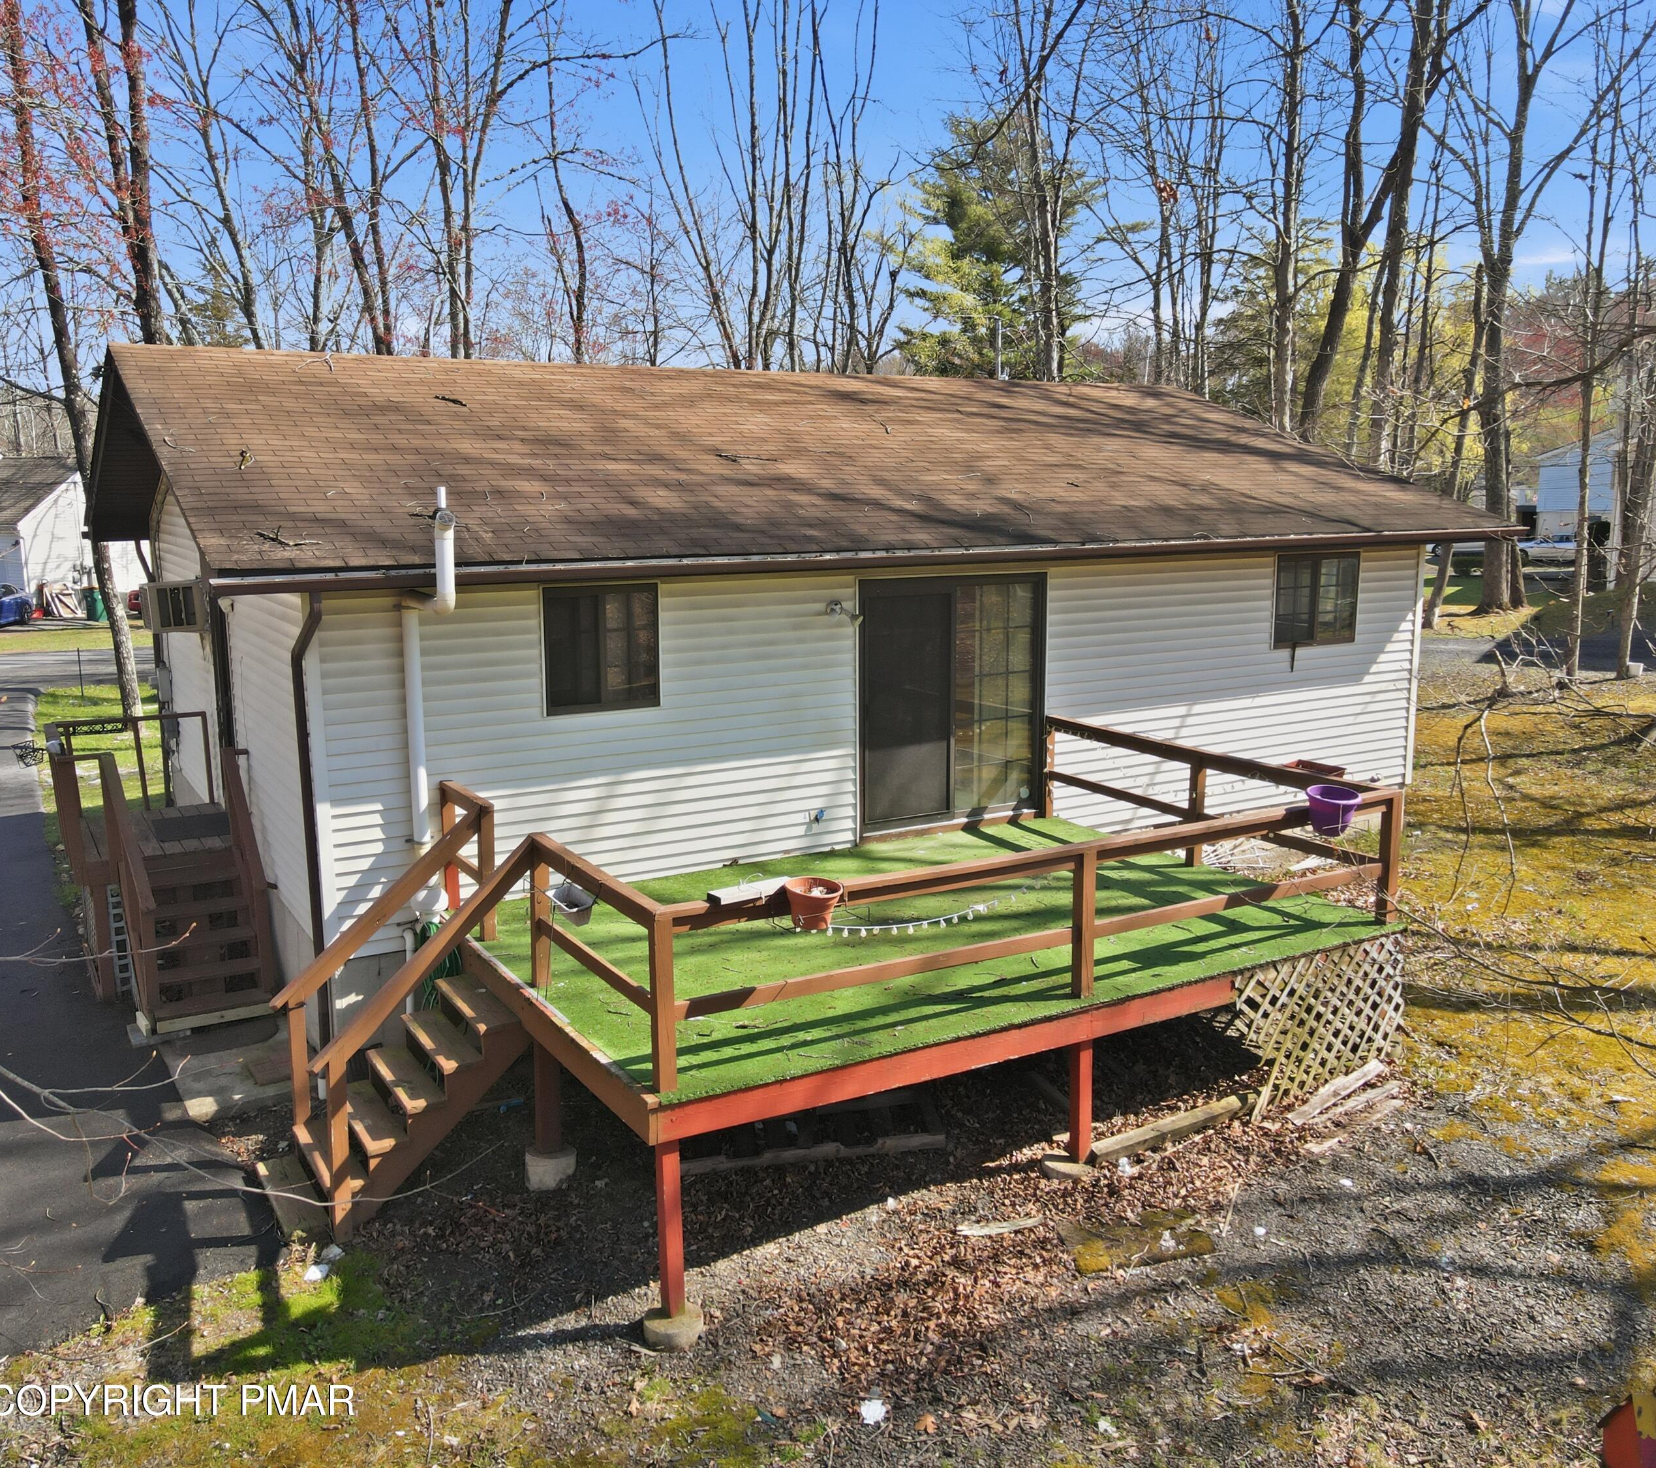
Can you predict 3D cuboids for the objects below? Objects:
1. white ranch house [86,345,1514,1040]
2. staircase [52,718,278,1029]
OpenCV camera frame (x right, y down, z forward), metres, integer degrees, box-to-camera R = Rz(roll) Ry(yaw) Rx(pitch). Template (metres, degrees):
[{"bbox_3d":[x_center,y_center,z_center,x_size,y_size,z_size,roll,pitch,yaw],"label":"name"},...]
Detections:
[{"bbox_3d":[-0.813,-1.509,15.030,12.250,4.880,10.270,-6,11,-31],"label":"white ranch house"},{"bbox_3d":[-5.240,0.915,10.709,1.230,1.750,3.450,-6,11,-31],"label":"staircase"}]

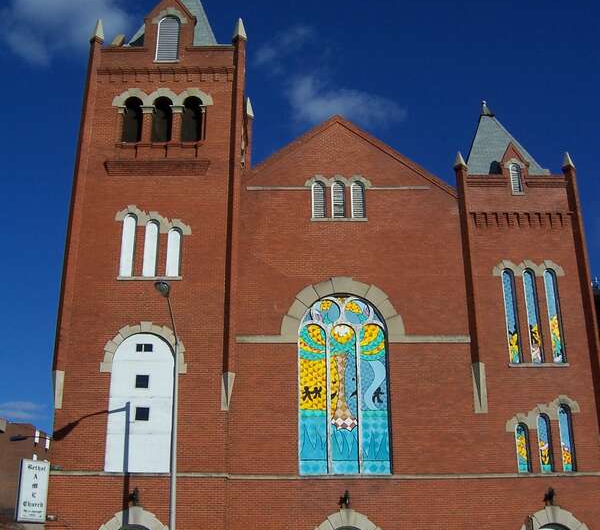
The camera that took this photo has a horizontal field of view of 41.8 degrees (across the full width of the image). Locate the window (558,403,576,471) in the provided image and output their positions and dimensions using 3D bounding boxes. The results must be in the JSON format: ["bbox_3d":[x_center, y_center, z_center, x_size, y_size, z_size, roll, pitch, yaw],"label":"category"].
[{"bbox_3d":[8.382,5.444,24.623,0.439,2.101,0.250,0,-21,-1],"label":"window"}]

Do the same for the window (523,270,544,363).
[{"bbox_3d":[7.744,1.714,26.193,0.368,3.262,0.220,0,-21,0],"label":"window"}]

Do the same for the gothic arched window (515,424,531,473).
[{"bbox_3d":[7.156,5.880,25.228,0.446,1.572,0.200,0,-21,0],"label":"gothic arched window"}]

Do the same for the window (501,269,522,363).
[{"bbox_3d":[7.012,1.714,26.189,0.400,3.261,0.220,0,-21,0],"label":"window"}]

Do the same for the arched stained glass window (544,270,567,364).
[{"bbox_3d":[8.487,1.700,26.071,0.445,3.306,0.250,0,-21,-1],"label":"arched stained glass window"}]

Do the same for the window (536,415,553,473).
[{"bbox_3d":[7.673,5.563,24.559,0.419,1.855,0.250,0,-21,-1],"label":"window"}]

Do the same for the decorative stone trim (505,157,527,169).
[{"bbox_3d":[7.665,-3.619,28.016,0.767,0.447,0.220,0,-21,-1],"label":"decorative stone trim"}]

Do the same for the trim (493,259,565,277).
[{"bbox_3d":[7.725,0.157,26.687,2.370,0.646,0.220,0,-21,0],"label":"trim"}]

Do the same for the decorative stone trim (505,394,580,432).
[{"bbox_3d":[7.852,4.846,25.592,2.404,1.212,0.250,0,-21,0],"label":"decorative stone trim"}]

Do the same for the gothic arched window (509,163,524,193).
[{"bbox_3d":[7.695,-3.074,27.929,0.401,1.205,0.220,0,-21,-1],"label":"gothic arched window"}]

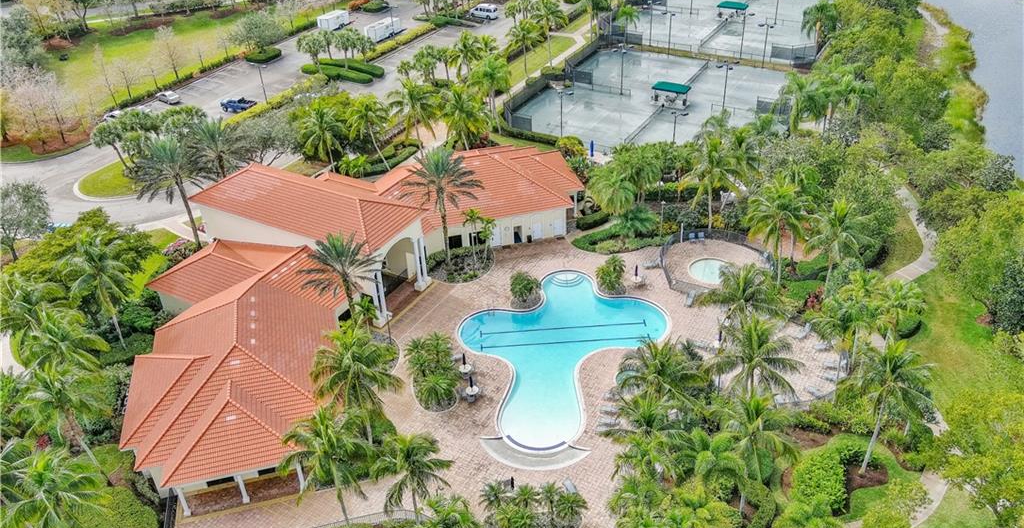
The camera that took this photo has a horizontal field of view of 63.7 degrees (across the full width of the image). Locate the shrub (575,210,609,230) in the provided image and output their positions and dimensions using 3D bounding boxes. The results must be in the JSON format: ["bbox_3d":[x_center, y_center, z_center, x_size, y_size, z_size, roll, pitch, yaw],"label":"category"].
[{"bbox_3d":[9.506,-4.984,95.781,4.040,1.000,1.593,-17,36,-19],"label":"shrub"}]

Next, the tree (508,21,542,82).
[{"bbox_3d":[2.048,-31.896,123.726,5.000,8.800,5.000,-3,33,0],"label":"tree"}]

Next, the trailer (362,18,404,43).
[{"bbox_3d":[-22.891,-41.502,146.536,2.350,2.560,6.600,16,38,26],"label":"trailer"}]

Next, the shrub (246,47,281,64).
[{"bbox_3d":[-42.018,-34.956,139.134,4.200,0.860,5.000,12,36,22],"label":"shrub"}]

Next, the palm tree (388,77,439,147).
[{"bbox_3d":[-11.932,-16.831,100.564,6.300,10.900,6.300,-3,33,0],"label":"palm tree"}]

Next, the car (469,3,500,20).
[{"bbox_3d":[-5.233,-47.340,153.908,5.700,2.400,2.050,21,40,32],"label":"car"}]

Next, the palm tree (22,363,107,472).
[{"bbox_3d":[-30.296,11.513,57.629,6.800,11.300,6.800,-3,33,0],"label":"palm tree"}]

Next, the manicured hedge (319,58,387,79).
[{"bbox_3d":[-25.679,-31.859,133.563,13.300,0.950,3.500,16,38,26],"label":"manicured hedge"}]

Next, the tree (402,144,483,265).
[{"bbox_3d":[-6.568,-5.087,80.135,7.600,12.300,7.600,-3,33,0],"label":"tree"}]

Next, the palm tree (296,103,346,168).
[{"bbox_3d":[-24.249,-15.565,106.784,5.905,9.576,5.728,-3,33,0],"label":"palm tree"}]

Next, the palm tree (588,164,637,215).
[{"bbox_3d":[11.834,-8.676,97.120,5.532,5.471,5.366,-3,33,0],"label":"palm tree"}]

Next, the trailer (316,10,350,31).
[{"bbox_3d":[-35.015,-48.285,163.553,2.500,2.600,5.900,21,40,32],"label":"trailer"}]

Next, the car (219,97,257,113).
[{"bbox_3d":[-40.184,-23.295,120.456,5.500,1.800,2.050,12,36,22],"label":"car"}]

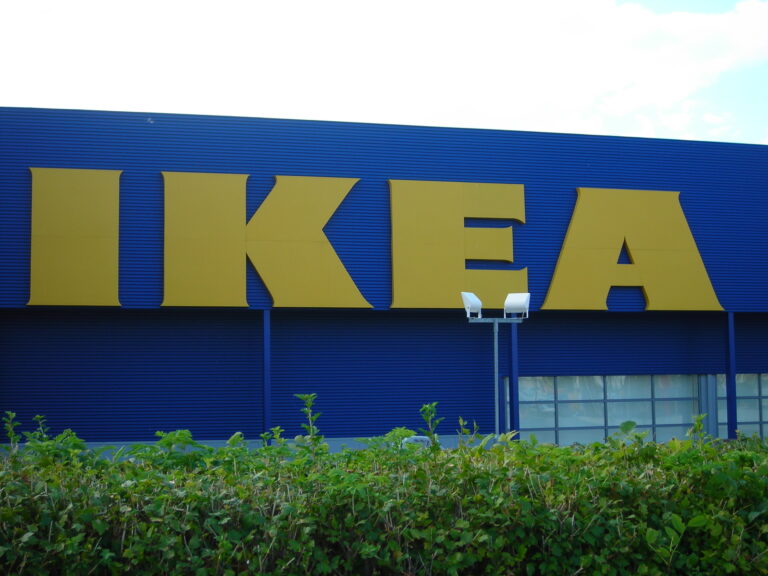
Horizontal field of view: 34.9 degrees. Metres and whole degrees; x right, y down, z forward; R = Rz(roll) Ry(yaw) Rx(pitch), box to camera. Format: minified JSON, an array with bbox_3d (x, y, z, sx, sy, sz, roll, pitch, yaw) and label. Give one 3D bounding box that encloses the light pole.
[{"bbox_3d":[2.245,2.323,24.030,1.330,4.500,0.550,1,-4,-16],"label":"light pole"}]

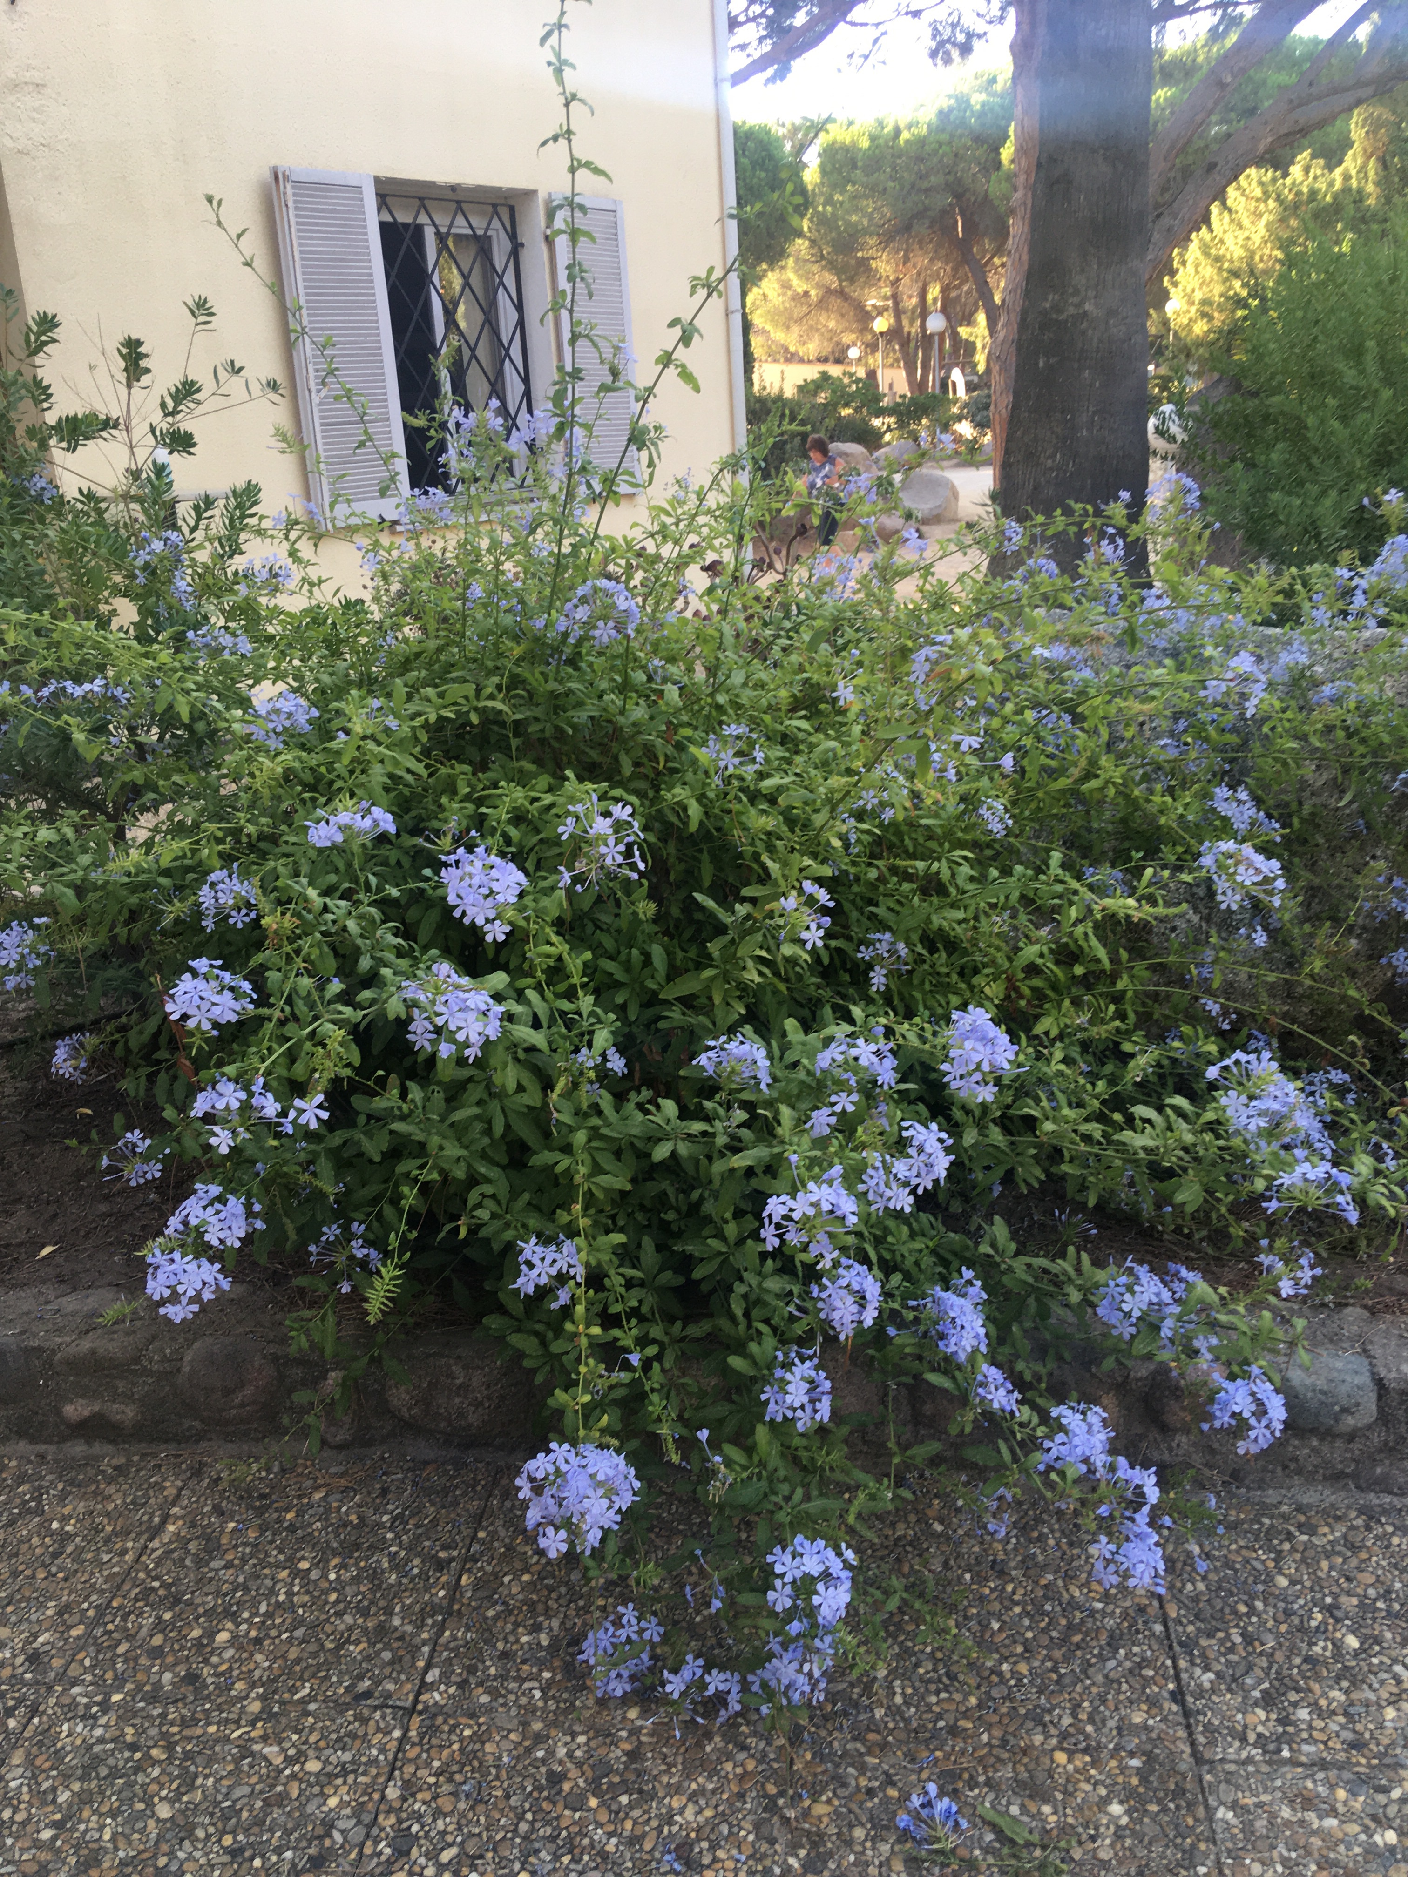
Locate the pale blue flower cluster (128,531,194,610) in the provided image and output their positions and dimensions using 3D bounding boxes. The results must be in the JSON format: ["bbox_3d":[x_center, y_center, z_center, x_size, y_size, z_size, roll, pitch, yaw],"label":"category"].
[{"bbox_3d":[-0.844,-0.576,2.450,0.101,0.126,0.100,-3,19,0],"label":"pale blue flower cluster"}]

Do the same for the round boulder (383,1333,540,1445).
[{"bbox_3d":[-0.386,0.705,2.632,0.250,0.170,0.190,-1,19,7],"label":"round boulder"}]

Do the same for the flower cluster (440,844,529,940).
[{"bbox_3d":[-0.240,-0.051,1.720,0.094,0.098,0.090,-6,19,-8],"label":"flower cluster"}]

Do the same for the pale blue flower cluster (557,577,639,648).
[{"bbox_3d":[-0.142,-0.436,2.100,0.114,0.090,0.100,0,19,7],"label":"pale blue flower cluster"}]

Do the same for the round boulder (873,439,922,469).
[{"bbox_3d":[3.835,-9.573,31.152,0.960,0.620,0.800,-3,19,0],"label":"round boulder"}]

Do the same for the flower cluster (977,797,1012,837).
[{"bbox_3d":[0.546,-0.228,2.950,0.066,0.074,0.065,-3,19,0],"label":"flower cluster"}]

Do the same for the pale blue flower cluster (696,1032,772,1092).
[{"bbox_3d":[0.039,0.158,2.020,0.098,0.077,0.086,0,19,7],"label":"pale blue flower cluster"}]

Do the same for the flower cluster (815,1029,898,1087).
[{"bbox_3d":[0.173,0.135,1.780,0.093,0.061,0.080,-2,19,5],"label":"flower cluster"}]

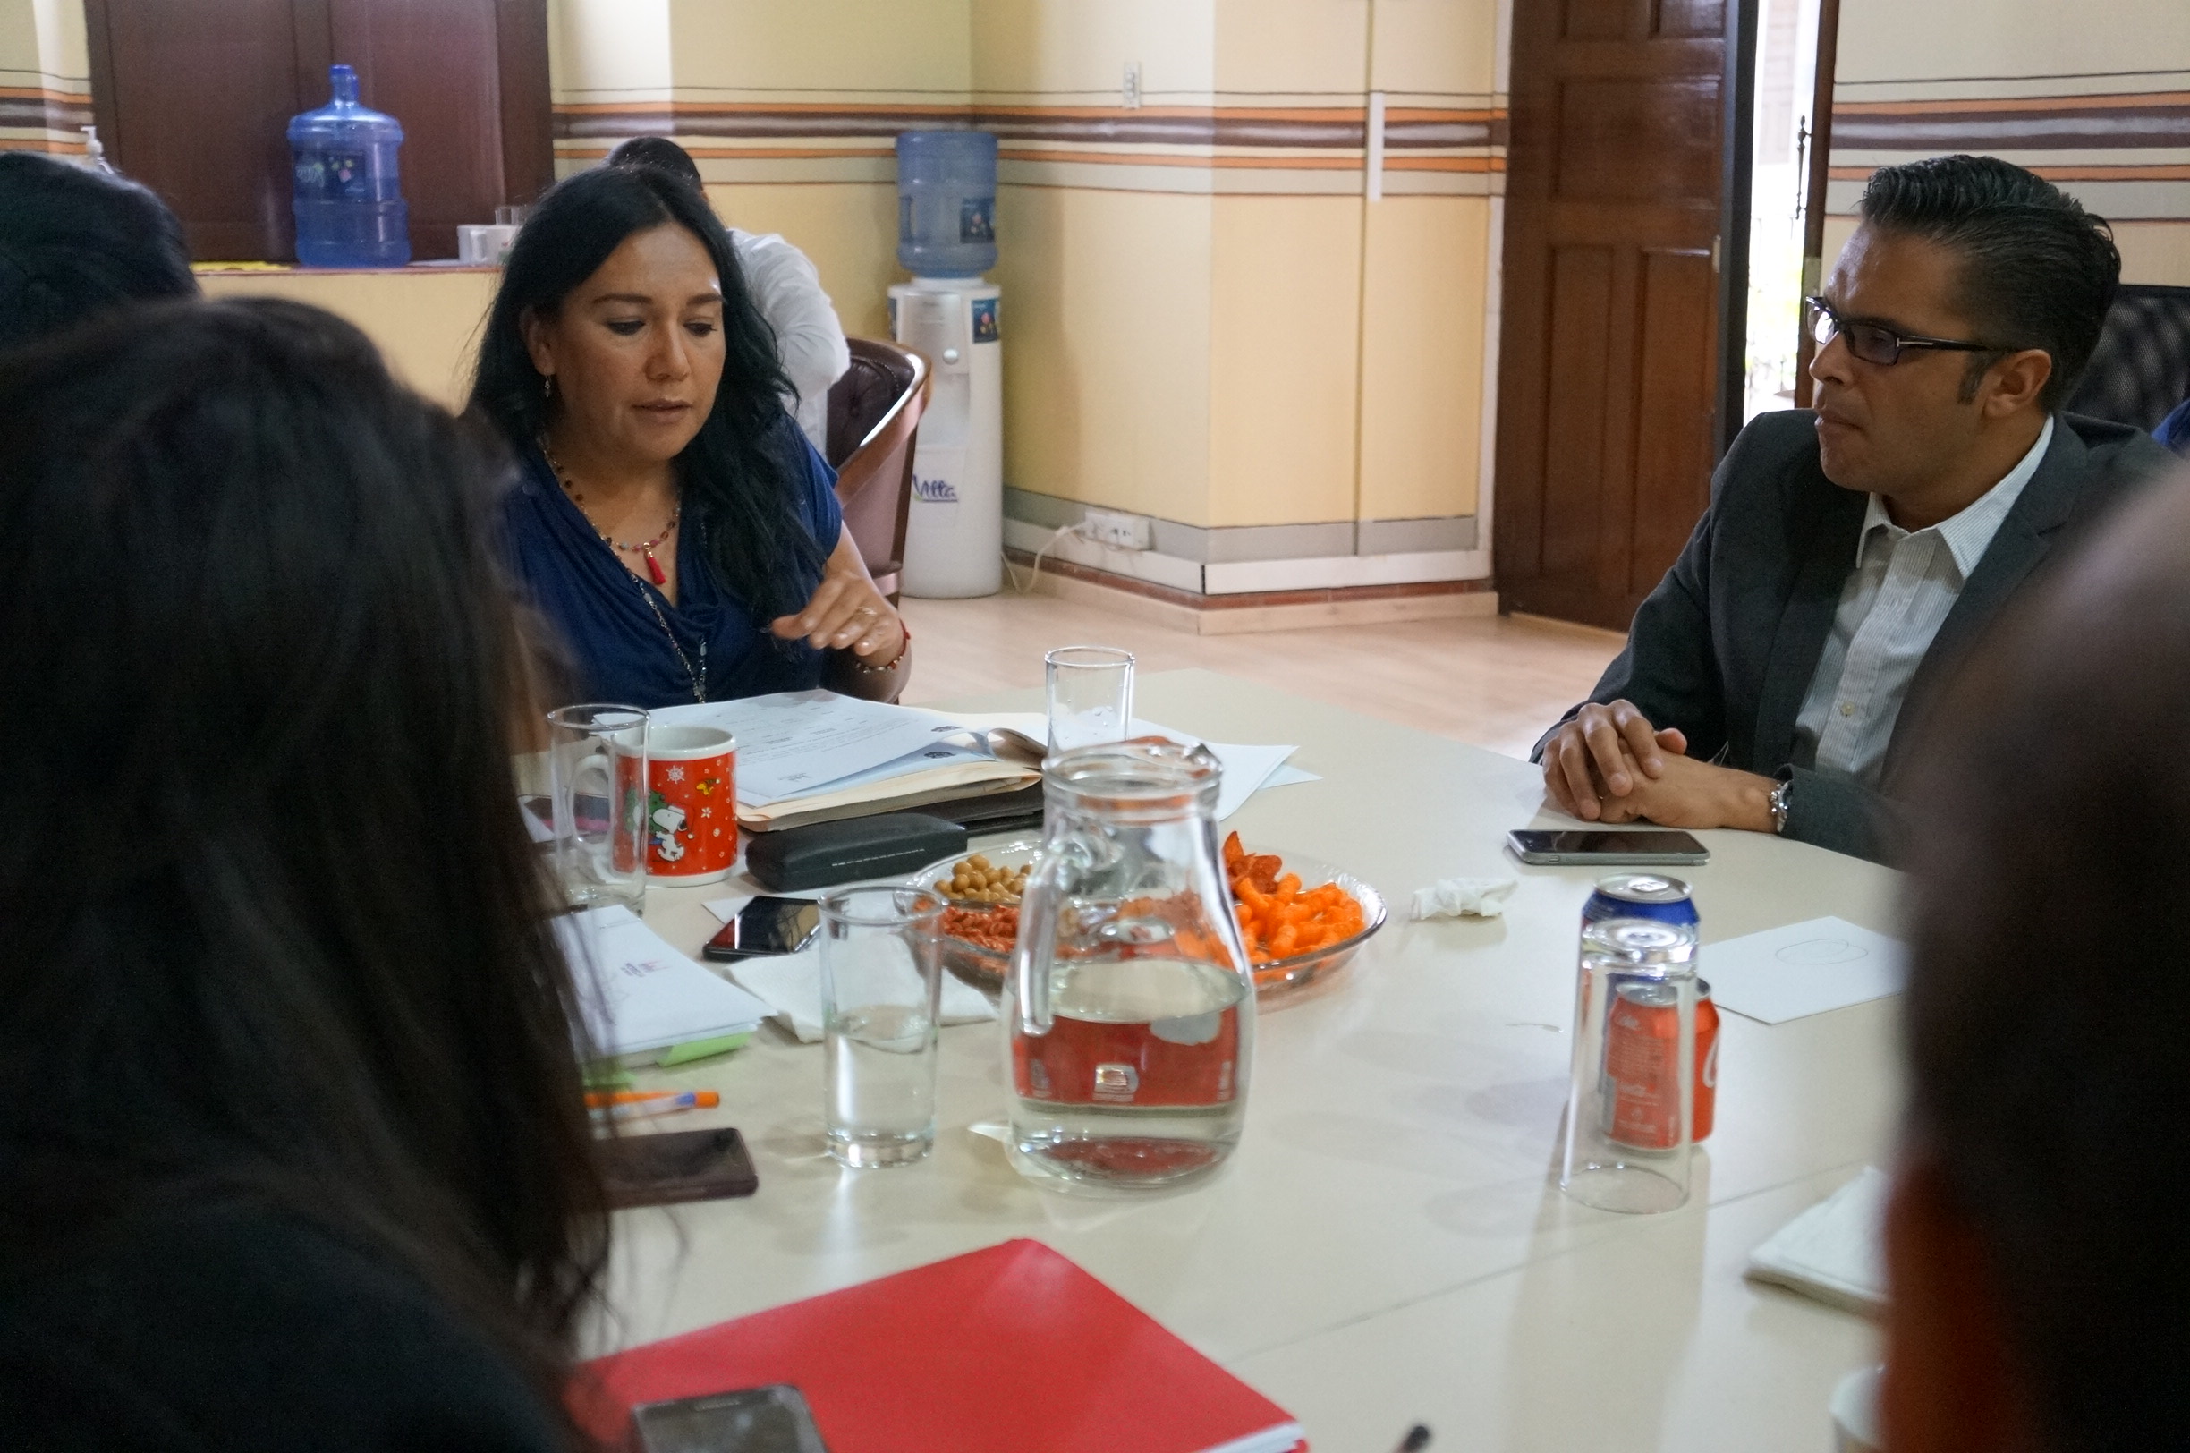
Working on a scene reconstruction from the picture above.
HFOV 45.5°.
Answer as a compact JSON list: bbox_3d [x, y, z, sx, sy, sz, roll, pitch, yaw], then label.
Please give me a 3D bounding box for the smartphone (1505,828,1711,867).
[{"bbox_3d":[0.384,0.091,1.954,0.138,0.007,0.067,0,14,-1],"label":"smartphone"}]

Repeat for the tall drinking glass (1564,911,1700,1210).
[{"bbox_3d":[0.280,0.175,1.359,0.067,0.141,0.067,0,13,0],"label":"tall drinking glass"}]

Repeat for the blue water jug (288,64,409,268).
[{"bbox_3d":[-1.809,-1.362,6.344,0.273,0.475,0.273,0,13,0],"label":"blue water jug"}]

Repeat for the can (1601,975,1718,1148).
[{"bbox_3d":[0.310,0.184,1.441,0.066,0.086,0.066,0,13,0],"label":"can"}]

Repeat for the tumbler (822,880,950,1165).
[{"bbox_3d":[-0.111,0.161,1.392,0.068,0.137,0.068,0,14,0],"label":"tumbler"}]

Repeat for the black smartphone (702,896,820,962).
[{"bbox_3d":[-0.216,0.138,1.759,0.060,0.009,0.121,2,14,8],"label":"black smartphone"}]

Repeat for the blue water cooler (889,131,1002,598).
[{"bbox_3d":[-0.409,-1.005,7.258,0.310,1.270,0.320,2,13,8],"label":"blue water cooler"}]

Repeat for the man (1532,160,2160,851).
[{"bbox_3d":[0.685,0.154,2.221,0.700,1.250,0.570,-10,17,-36],"label":"man"}]

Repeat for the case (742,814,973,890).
[{"bbox_3d":[-0.176,0.085,1.926,0.164,0.032,0.058,-11,17,-37],"label":"case"}]

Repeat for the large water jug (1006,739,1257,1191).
[{"bbox_3d":[0.013,0.127,1.391,0.137,0.217,0.156,10,17,37],"label":"large water jug"}]

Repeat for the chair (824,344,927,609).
[{"bbox_3d":[-0.738,-0.442,5.855,0.620,0.800,0.620,-10,17,-37],"label":"chair"}]

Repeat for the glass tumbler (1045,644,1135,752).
[{"bbox_3d":[-0.003,0.014,1.997,0.068,0.137,0.068,0,14,0],"label":"glass tumbler"}]

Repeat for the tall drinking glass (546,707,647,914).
[{"bbox_3d":[-0.340,0.060,1.805,0.068,0.137,0.068,0,14,0],"label":"tall drinking glass"}]

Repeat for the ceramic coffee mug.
[{"bbox_3d":[-0.328,0.060,1.935,0.127,0.097,0.091,0,13,0],"label":"ceramic coffee mug"}]

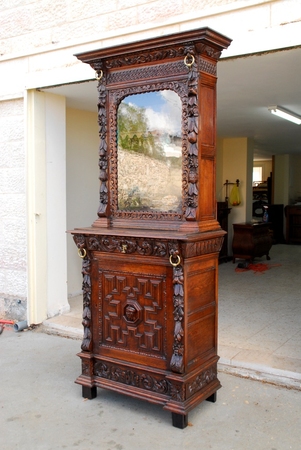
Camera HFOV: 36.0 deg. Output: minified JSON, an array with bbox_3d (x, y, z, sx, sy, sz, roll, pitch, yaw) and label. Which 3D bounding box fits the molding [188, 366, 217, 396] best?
[{"bbox_3d":[0.344,1.017,3.020,0.022,0.104,0.416,2,4,33],"label":"molding"}]

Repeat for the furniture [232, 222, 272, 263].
[{"bbox_3d":[2.002,0.337,9.063,0.439,0.725,0.950,2,4,35],"label":"furniture"}]

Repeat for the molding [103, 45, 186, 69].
[{"bbox_3d":[-0.056,-1.081,2.978,0.627,0.069,0.049,2,4,34],"label":"molding"}]

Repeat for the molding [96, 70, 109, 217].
[{"bbox_3d":[-0.343,-0.564,3.213,0.075,1.020,0.054,2,4,34],"label":"molding"}]

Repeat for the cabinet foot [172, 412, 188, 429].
[{"bbox_3d":[0.189,1.194,2.885,0.070,0.116,0.069,2,4,33],"label":"cabinet foot"}]

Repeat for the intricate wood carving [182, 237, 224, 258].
[{"bbox_3d":[0.343,0.144,2.941,0.052,0.104,0.521,2,4,33],"label":"intricate wood carving"}]

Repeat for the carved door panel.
[{"bbox_3d":[-0.124,0.554,2.968,0.629,0.664,0.041,2,4,34],"label":"carved door panel"}]

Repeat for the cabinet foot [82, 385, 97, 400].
[{"bbox_3d":[-0.421,1.143,3.203,0.078,0.092,0.059,2,4,34],"label":"cabinet foot"}]

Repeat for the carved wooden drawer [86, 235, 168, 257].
[{"bbox_3d":[-0.151,0.134,2.908,0.630,0.107,0.054,2,4,34],"label":"carved wooden drawer"}]

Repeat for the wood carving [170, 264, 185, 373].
[{"bbox_3d":[0.162,0.562,2.818,0.076,0.658,0.057,2,4,33],"label":"wood carving"}]

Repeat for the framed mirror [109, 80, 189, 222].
[{"bbox_3d":[-0.016,-0.490,3.185,0.648,0.912,0.038,2,4,33],"label":"framed mirror"}]

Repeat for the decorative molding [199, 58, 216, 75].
[{"bbox_3d":[0.379,-1.024,3.010,0.019,0.090,0.260,2,4,33],"label":"decorative molding"}]

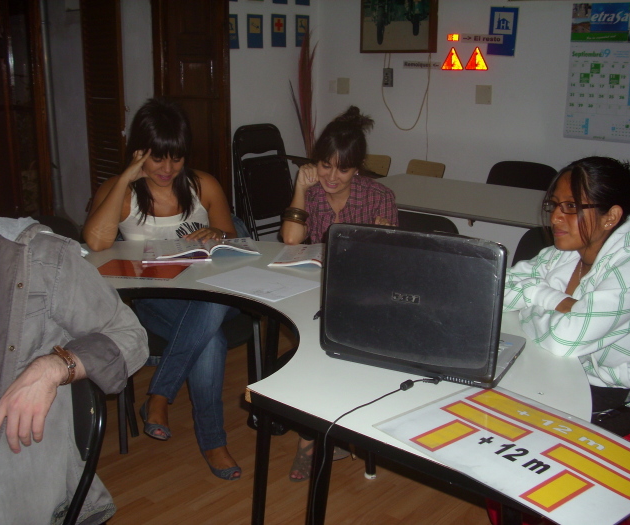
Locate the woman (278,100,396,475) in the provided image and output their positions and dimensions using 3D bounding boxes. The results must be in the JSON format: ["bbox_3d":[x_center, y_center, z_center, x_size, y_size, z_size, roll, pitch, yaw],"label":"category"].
[{"bbox_3d":[0.099,0.071,2.587,0.450,1.185,0.650,7,16,24],"label":"woman"}]

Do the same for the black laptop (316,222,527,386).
[{"bbox_3d":[0.235,0.050,1.526,0.360,0.275,0.265,8,16,26],"label":"black laptop"}]

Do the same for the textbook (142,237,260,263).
[{"bbox_3d":[-0.359,-0.059,2.416,0.360,0.037,0.260,-2,15,-11],"label":"textbook"}]

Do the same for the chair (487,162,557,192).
[{"bbox_3d":[1.011,-0.130,4.154,0.500,0.820,0.540,14,19,41],"label":"chair"}]

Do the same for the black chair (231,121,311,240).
[{"bbox_3d":[-0.219,-0.327,4.407,0.160,0.990,0.460,-3,9,40],"label":"black chair"}]

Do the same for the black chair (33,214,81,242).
[{"bbox_3d":[-1.003,0.279,2.468,0.500,0.820,0.540,-2,14,-8],"label":"black chair"}]

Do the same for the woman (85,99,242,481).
[{"bbox_3d":[-0.505,0.046,2.624,0.520,1.205,0.720,-1,14,-6],"label":"woman"}]

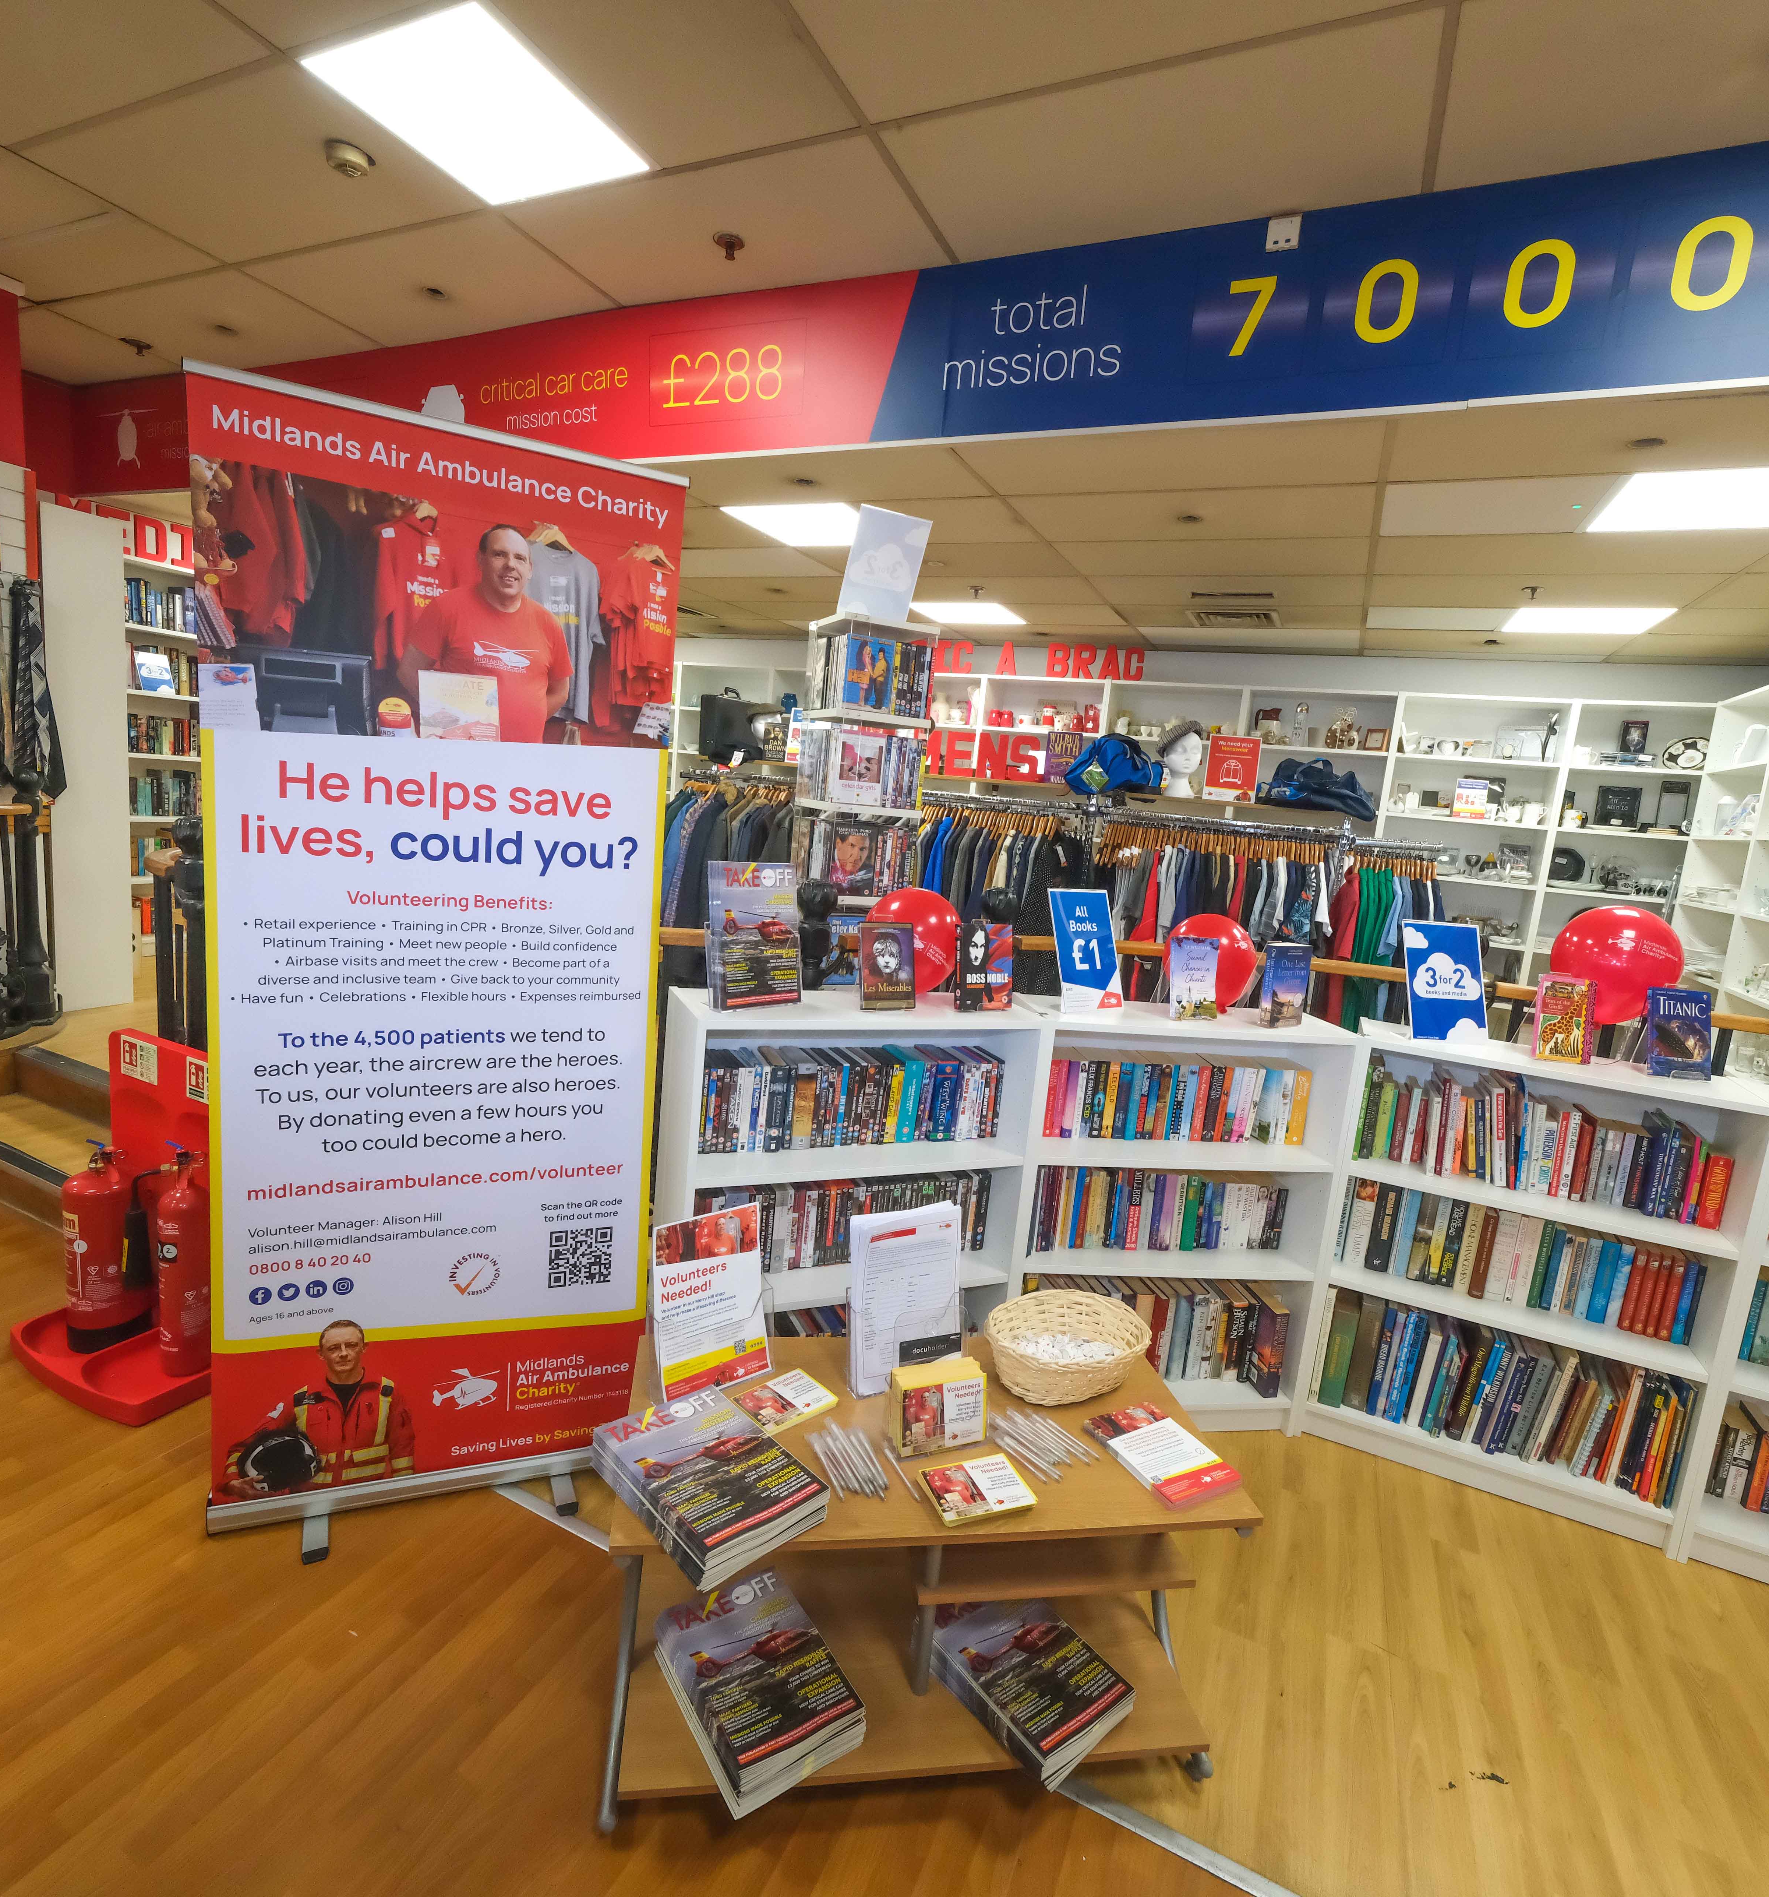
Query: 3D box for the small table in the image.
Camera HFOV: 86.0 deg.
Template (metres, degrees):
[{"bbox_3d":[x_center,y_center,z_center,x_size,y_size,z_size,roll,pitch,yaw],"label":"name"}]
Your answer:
[{"bbox_3d":[0.039,1.037,1.627,0.955,0.500,0.495,4,8,-10],"label":"small table"}]

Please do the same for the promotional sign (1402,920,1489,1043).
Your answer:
[{"bbox_3d":[1.432,0.087,2.419,0.212,0.298,0.030,4,-12,-8],"label":"promotional sign"}]

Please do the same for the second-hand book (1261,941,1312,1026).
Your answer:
[{"bbox_3d":[1.007,0.096,2.379,0.130,0.198,0.028,1,5,-29],"label":"second-hand book"}]

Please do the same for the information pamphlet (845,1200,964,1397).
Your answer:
[{"bbox_3d":[0.045,0.622,1.690,0.215,0.300,0.050,1,-4,-25],"label":"information pamphlet"}]

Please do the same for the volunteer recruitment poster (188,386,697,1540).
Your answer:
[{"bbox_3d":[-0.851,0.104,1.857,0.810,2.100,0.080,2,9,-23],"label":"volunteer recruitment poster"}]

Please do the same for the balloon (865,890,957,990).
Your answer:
[{"bbox_3d":[0.071,-0.016,2.240,0.235,0.260,0.235,4,8,-11],"label":"balloon"}]

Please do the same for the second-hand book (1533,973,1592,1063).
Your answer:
[{"bbox_3d":[1.612,0.169,2.245,0.125,0.195,0.025,7,-5,14],"label":"second-hand book"}]

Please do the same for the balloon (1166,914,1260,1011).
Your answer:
[{"bbox_3d":[0.853,0.038,2.470,0.235,0.260,0.235,4,8,-11],"label":"balloon"}]

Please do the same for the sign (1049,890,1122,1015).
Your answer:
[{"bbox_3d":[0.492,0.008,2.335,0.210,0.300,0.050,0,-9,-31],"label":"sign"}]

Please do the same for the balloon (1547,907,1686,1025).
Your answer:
[{"bbox_3d":[1.743,0.045,2.263,0.260,0.285,0.260,9,9,24],"label":"balloon"}]

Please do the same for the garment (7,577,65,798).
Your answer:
[{"bbox_3d":[-3.263,-0.998,3.638,0.180,0.800,0.110,10,9,28],"label":"garment"}]

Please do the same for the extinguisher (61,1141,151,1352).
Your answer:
[{"bbox_3d":[-1.916,0.720,2.345,0.168,0.505,0.172,9,9,25],"label":"extinguisher"}]

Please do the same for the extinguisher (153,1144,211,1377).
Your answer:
[{"bbox_3d":[-1.669,0.734,2.262,0.120,0.565,0.125,9,9,24],"label":"extinguisher"}]

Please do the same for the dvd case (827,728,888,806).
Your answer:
[{"bbox_3d":[-0.072,-0.486,2.560,0.140,0.190,0.020,3,8,-15],"label":"dvd case"}]

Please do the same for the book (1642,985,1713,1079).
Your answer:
[{"bbox_3d":[1.839,0.201,2.191,0.137,0.202,0.016,5,-6,0],"label":"book"}]

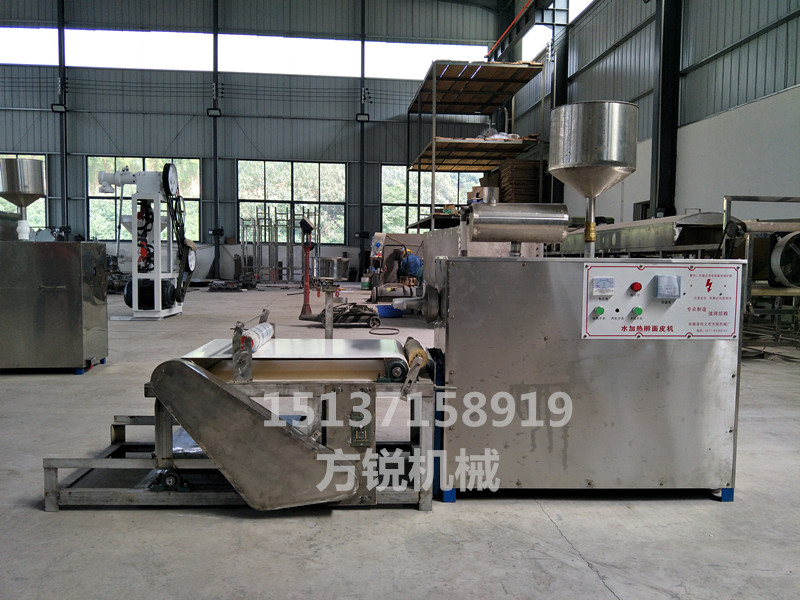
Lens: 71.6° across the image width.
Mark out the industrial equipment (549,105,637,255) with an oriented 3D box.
[{"bbox_3d":[0.674,-0.402,1.955,0.292,0.512,0.292,0,4,-3],"label":"industrial equipment"}]

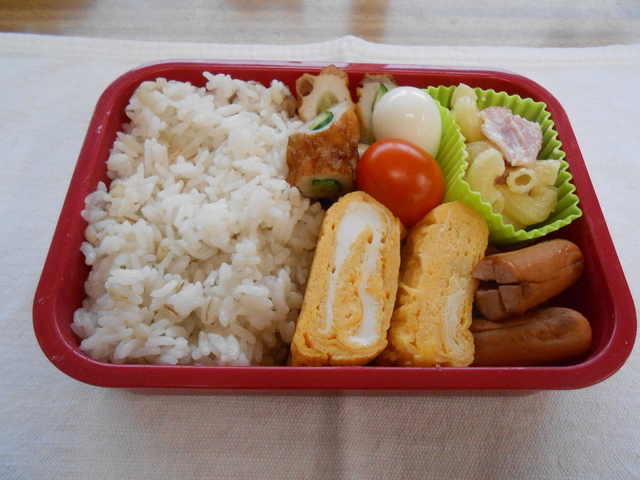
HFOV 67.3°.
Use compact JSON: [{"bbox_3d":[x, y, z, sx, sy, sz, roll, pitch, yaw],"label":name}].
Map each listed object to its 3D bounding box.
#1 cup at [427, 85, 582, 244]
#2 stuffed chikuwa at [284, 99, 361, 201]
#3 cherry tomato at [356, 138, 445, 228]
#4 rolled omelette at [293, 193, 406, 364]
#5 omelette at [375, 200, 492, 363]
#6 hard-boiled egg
[{"bbox_3d":[0.066,-0.022,0.188,0.049,0.033,0.064,1,60,-2],"label":"cup"},{"bbox_3d":[0.001,-0.034,0.182,0.025,0.025,0.037,3,72,0],"label":"stuffed chikuwa"},{"bbox_3d":[0.029,-0.021,0.176,0.032,0.030,0.031,1,60,-2],"label":"cherry tomato"},{"bbox_3d":[0.010,0.019,0.167,0.027,0.032,0.057,9,60,3],"label":"rolled omelette"},{"bbox_3d":[0.041,0.019,0.168,0.026,0.032,0.057,10,60,4],"label":"omelette"},{"bbox_3d":[0.034,-0.046,0.191,0.028,0.032,0.028,1,60,-2],"label":"hard-boiled egg"}]

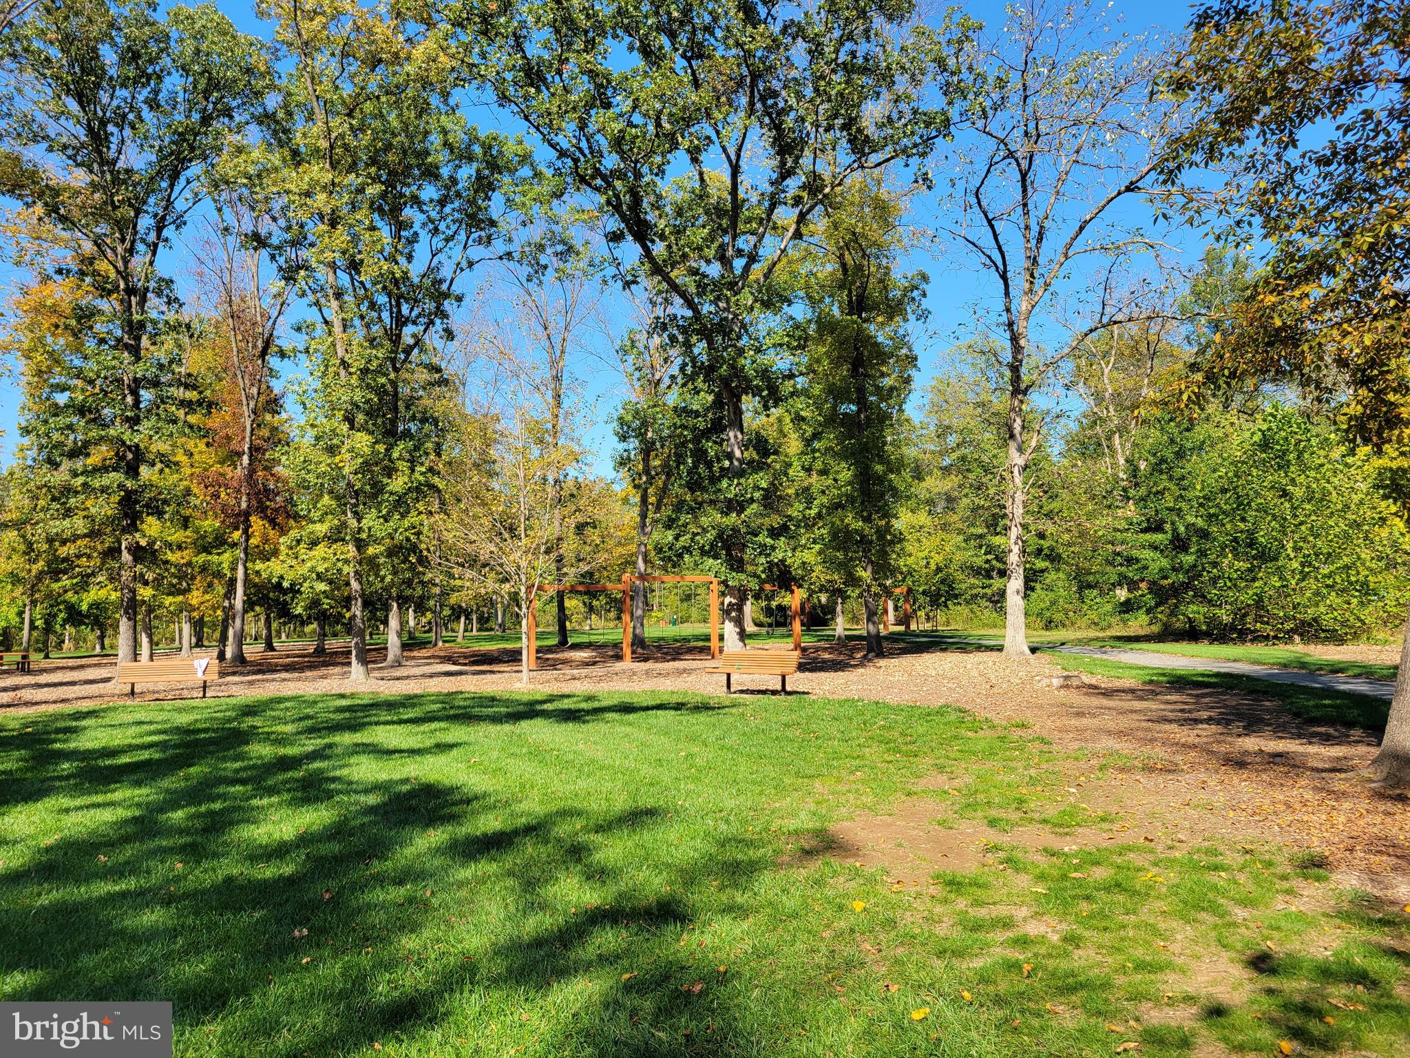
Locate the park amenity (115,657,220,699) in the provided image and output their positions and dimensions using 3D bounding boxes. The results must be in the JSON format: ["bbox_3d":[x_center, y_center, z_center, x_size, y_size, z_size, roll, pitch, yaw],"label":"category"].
[{"bbox_3d":[-11.100,3.152,21.979,1.830,0.810,0.620,1,-5,-26],"label":"park amenity"}]

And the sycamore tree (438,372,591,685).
[{"bbox_3d":[-4.439,-0.094,24.597,3.349,7.350,3.349,0,-5,-10],"label":"sycamore tree"}]

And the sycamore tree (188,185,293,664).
[{"bbox_3d":[-17.175,-3.969,39.222,3.498,17.850,3.498,1,-5,-24],"label":"sycamore tree"}]

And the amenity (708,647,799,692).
[{"bbox_3d":[0.905,2.723,20.037,1.830,0.810,0.620,-5,-6,40],"label":"amenity"}]

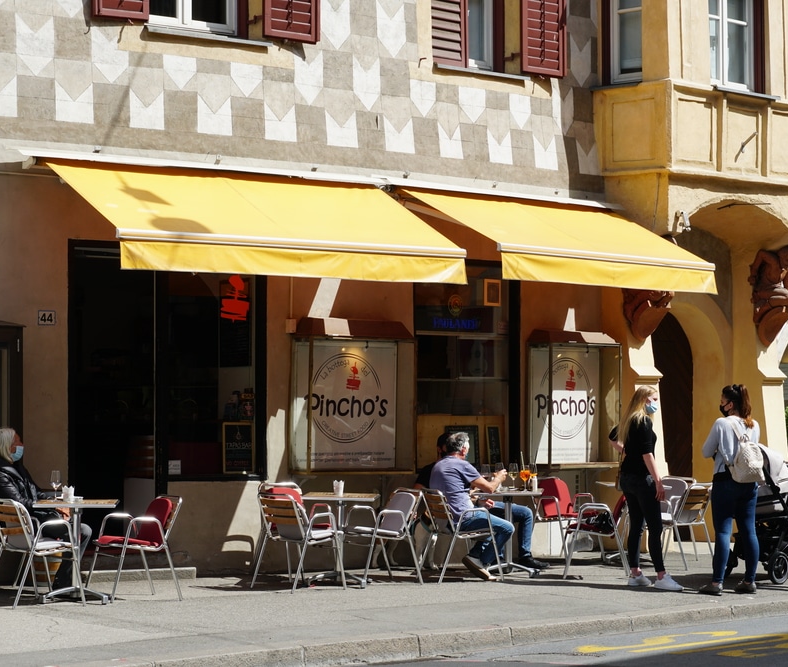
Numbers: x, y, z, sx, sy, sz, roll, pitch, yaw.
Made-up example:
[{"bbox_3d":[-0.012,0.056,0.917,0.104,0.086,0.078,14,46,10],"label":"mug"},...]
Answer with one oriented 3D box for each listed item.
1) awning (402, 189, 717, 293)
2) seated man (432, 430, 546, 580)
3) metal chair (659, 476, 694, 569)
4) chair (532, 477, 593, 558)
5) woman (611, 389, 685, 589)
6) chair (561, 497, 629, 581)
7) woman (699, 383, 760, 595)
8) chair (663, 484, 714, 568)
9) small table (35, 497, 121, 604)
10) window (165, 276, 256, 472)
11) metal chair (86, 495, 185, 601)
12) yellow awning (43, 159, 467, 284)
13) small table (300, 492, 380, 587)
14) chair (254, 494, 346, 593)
[{"bbox_3d":[1.659,-0.869,22.743,1.253,0.925,3.593,-2,-2,40],"label":"awning"},{"bbox_3d":[0.729,1.484,19.953,0.850,1.250,0.540,1,-2,-22],"label":"seated man"},{"bbox_3d":[2.603,1.823,22.829,0.585,0.765,0.535,2,-3,-41],"label":"metal chair"},{"bbox_3d":[1.638,1.793,22.353,0.535,0.765,0.585,2,-3,-43],"label":"chair"},{"bbox_3d":[2.110,1.269,19.472,0.430,1.660,0.500,1,-2,-27],"label":"woman"},{"bbox_3d":[1.797,1.757,20.488,0.585,0.765,0.535,0,-2,7],"label":"chair"},{"bbox_3d":[2.768,1.279,19.250,0.380,1.690,0.460,-2,-3,44],"label":"woman"},{"bbox_3d":[2.678,1.809,22.102,0.585,0.765,0.535,-2,-3,38],"label":"chair"},{"bbox_3d":[-2.386,1.629,17.540,0.640,0.725,0.640,0,-2,-7],"label":"small table"},{"bbox_3d":[-1.624,0.292,20.650,0.930,1.982,0.120,1,-2,-38],"label":"window"},{"bbox_3d":[-2.036,1.688,18.331,0.580,0.790,0.570,0,-2,-22],"label":"metal chair"},{"bbox_3d":[-1.137,-0.924,20.109,3.628,0.980,1.268,1,-2,-38],"label":"yellow awning"},{"bbox_3d":[-0.454,1.748,19.760,0.640,0.735,0.640,0,-2,-3],"label":"small table"},{"bbox_3d":[-0.786,1.706,19.171,0.570,0.790,0.580,1,-2,-37],"label":"chair"}]

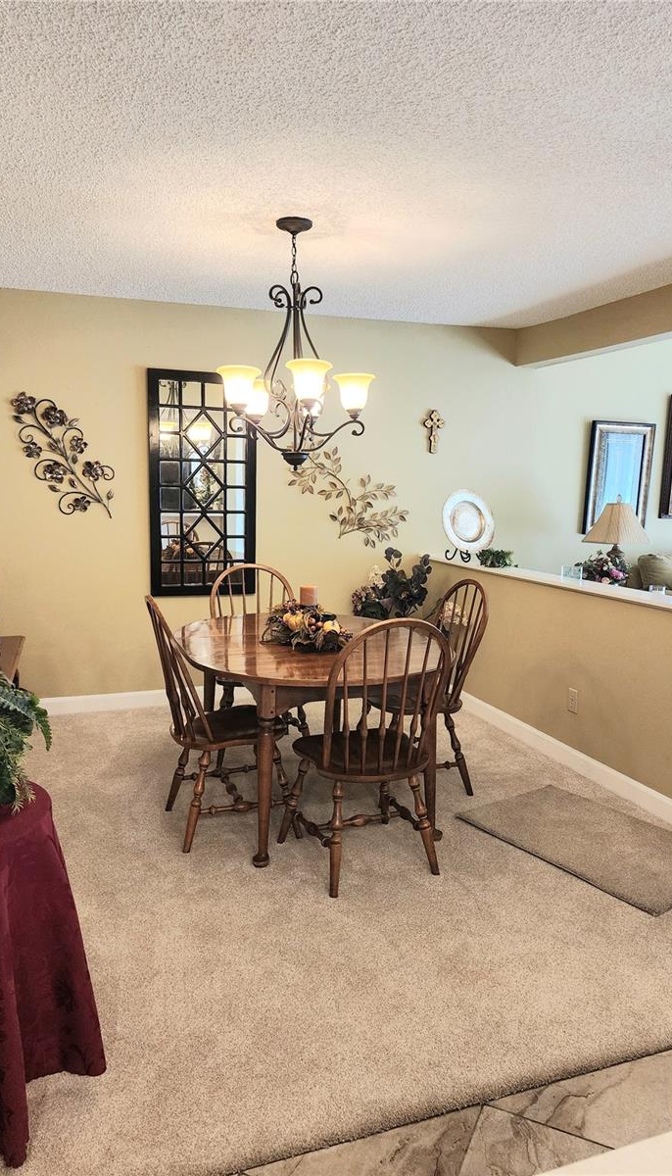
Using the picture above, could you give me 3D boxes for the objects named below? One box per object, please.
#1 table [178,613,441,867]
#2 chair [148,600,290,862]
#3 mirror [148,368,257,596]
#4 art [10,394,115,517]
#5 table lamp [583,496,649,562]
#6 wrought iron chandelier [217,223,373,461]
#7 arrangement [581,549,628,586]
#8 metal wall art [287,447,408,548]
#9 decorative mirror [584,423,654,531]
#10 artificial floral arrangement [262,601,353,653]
[{"bbox_3d":[-0.131,0.589,3.538,1.203,0.719,1.482,-2,8,-20],"label":"table"},{"bbox_3d":[-0.470,0.500,3.185,0.587,0.976,0.495,-2,8,-21],"label":"chair"},{"bbox_3d":[-0.813,-0.624,4.813,0.645,1.345,0.035,-2,9,-20],"label":"mirror"},{"bbox_3d":[-1.579,-0.760,4.544,0.562,0.708,0.045,-2,8,-20],"label":"art"},{"bbox_3d":[1.988,-0.310,5.534,0.460,0.700,0.460,-2,8,-20],"label":"table lamp"},{"bbox_3d":[-0.166,-0.984,3.187,0.650,0.980,0.650,1,8,0],"label":"wrought iron chandelier"},{"bbox_3d":[1.608,-0.074,4.677,0.320,0.320,0.290,-2,9,-20],"label":"arrangement"},{"bbox_3d":[0.095,-0.595,5.149,0.840,0.660,0.050,-2,9,-20],"label":"metal wall art"},{"bbox_3d":[2.133,-0.820,5.876,0.531,0.825,0.045,-2,10,-20],"label":"decorative mirror"},{"bbox_3d":[-0.113,0.135,3.239,0.400,0.180,0.370,1,8,0],"label":"artificial floral arrangement"}]

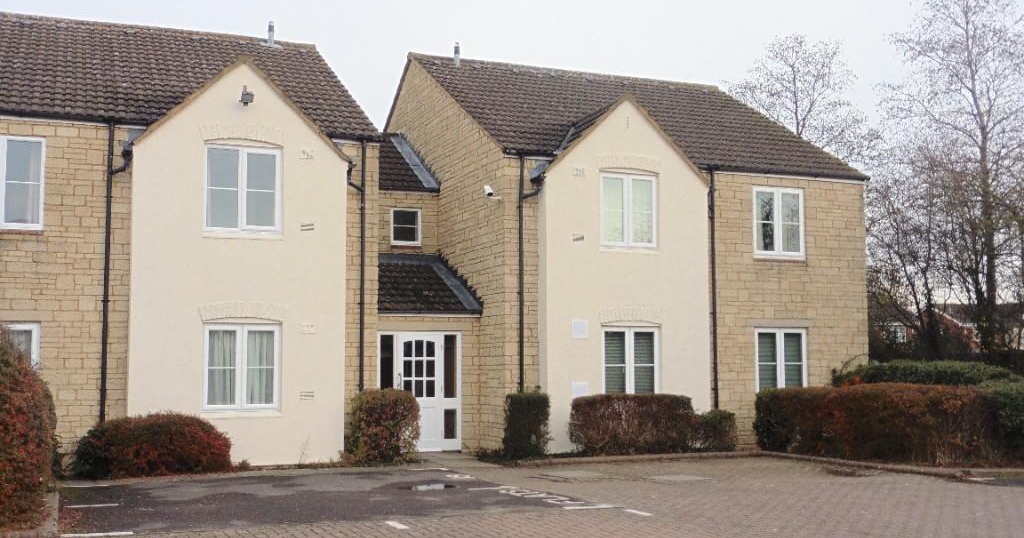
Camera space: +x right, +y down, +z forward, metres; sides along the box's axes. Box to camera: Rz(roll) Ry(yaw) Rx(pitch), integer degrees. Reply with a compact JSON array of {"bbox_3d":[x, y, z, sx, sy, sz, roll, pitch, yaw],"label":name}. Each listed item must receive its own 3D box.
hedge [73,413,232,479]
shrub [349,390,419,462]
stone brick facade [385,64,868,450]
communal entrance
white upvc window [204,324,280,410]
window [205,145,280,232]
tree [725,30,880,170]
[{"bbox_3d":[-4.889,2.396,13.864,2.030,0.870,0.950,2,-5,-22],"label":"hedge"},{"bbox_3d":[-1.975,2.426,15.738,1.020,1.100,0.950,2,-5,-22],"label":"shrub"},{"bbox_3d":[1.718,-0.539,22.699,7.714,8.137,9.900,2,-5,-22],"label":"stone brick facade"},{"bbox_3d":[-1.584,2.134,17.493,1.494,2.056,0.150,2,-5,-22],"label":"communal entrance"},{"bbox_3d":[-3.988,1.457,14.904,1.101,1.283,0.100,2,-5,-22],"label":"white upvc window"},{"bbox_3d":[-4.020,-1.200,15.116,1.097,1.296,0.100,2,-5,-22],"label":"window"},{"bbox_3d":[9.578,-1.706,33.506,5.000,12.200,5.000,2,-5,-22],"label":"tree"}]

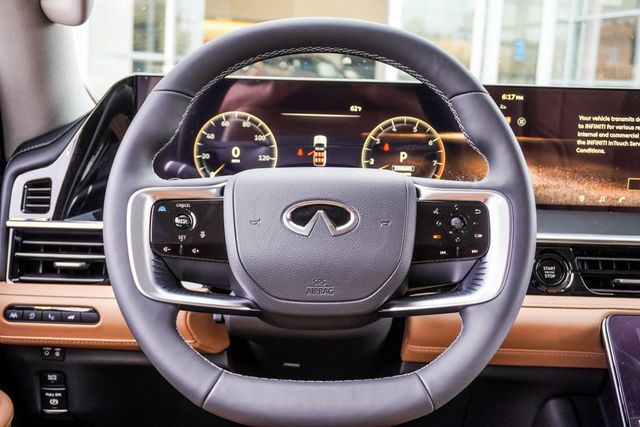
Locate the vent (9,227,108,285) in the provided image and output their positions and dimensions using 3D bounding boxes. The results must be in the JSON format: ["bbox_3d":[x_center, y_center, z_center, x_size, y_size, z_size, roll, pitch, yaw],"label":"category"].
[{"bbox_3d":[-0.265,0.043,0.913,0.112,0.057,0.040,2,4,0],"label":"vent"}]

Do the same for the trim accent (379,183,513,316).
[{"bbox_3d":[0.110,0.033,0.772,0.113,0.111,0.035,2,-14,0],"label":"trim accent"}]

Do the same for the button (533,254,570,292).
[{"bbox_3d":[0.240,0.062,0.905,0.038,0.038,0.014,2,3,0],"label":"button"}]

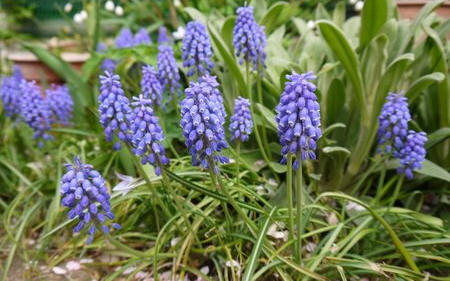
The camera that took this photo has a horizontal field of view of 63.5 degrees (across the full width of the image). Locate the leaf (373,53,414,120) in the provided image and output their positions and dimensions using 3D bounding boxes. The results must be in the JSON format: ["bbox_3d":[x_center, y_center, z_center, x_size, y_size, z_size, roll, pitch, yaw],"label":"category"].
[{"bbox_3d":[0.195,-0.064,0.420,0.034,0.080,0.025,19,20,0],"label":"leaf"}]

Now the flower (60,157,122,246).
[{"bbox_3d":[-0.103,0.046,0.280,0.034,0.062,0.034,-16,18,0],"label":"flower"}]

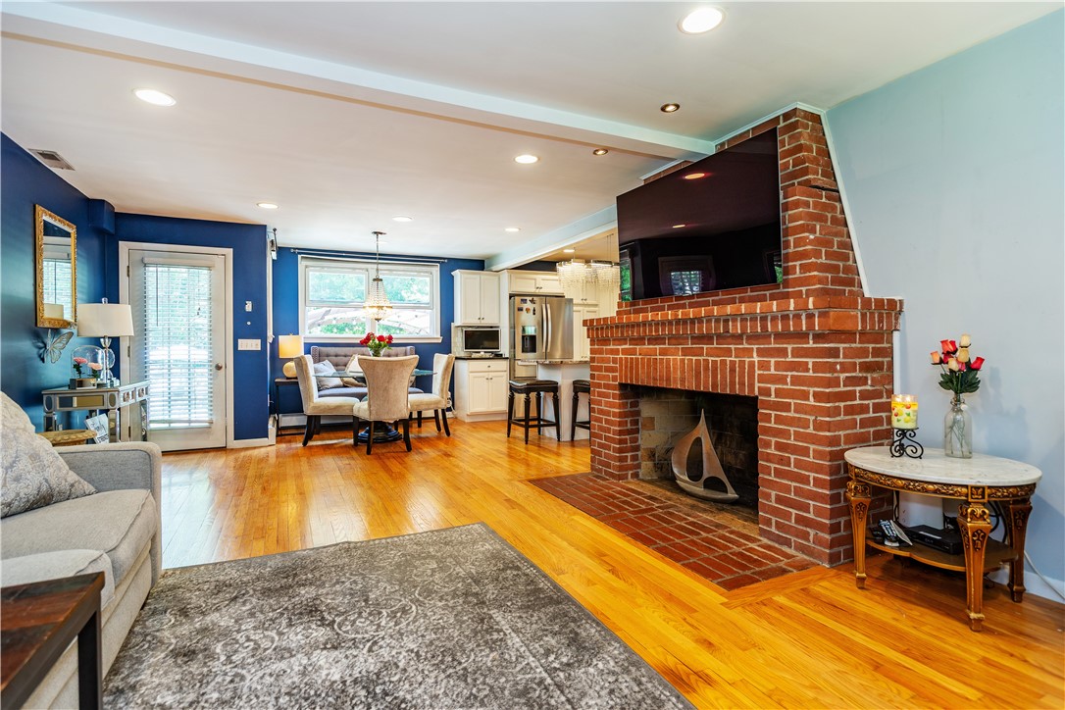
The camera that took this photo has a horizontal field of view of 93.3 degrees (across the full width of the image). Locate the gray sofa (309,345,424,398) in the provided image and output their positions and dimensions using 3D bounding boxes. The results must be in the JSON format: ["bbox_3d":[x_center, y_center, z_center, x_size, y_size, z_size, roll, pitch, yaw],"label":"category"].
[{"bbox_3d":[-2.167,0.433,6.607,1.340,1.080,0.660,-1,1,-26],"label":"gray sofa"}]

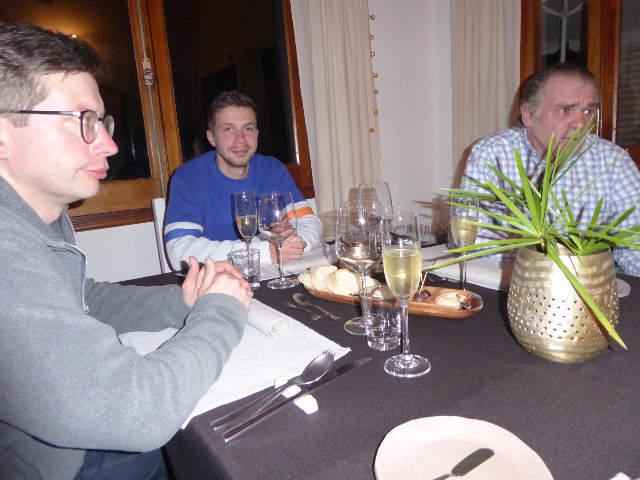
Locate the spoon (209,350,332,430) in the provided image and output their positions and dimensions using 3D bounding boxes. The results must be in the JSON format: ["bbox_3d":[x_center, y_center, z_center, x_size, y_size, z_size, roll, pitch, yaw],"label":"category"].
[{"bbox_3d":[-0.048,0.186,0.584,0.043,0.026,0.195,7,20,45],"label":"spoon"}]

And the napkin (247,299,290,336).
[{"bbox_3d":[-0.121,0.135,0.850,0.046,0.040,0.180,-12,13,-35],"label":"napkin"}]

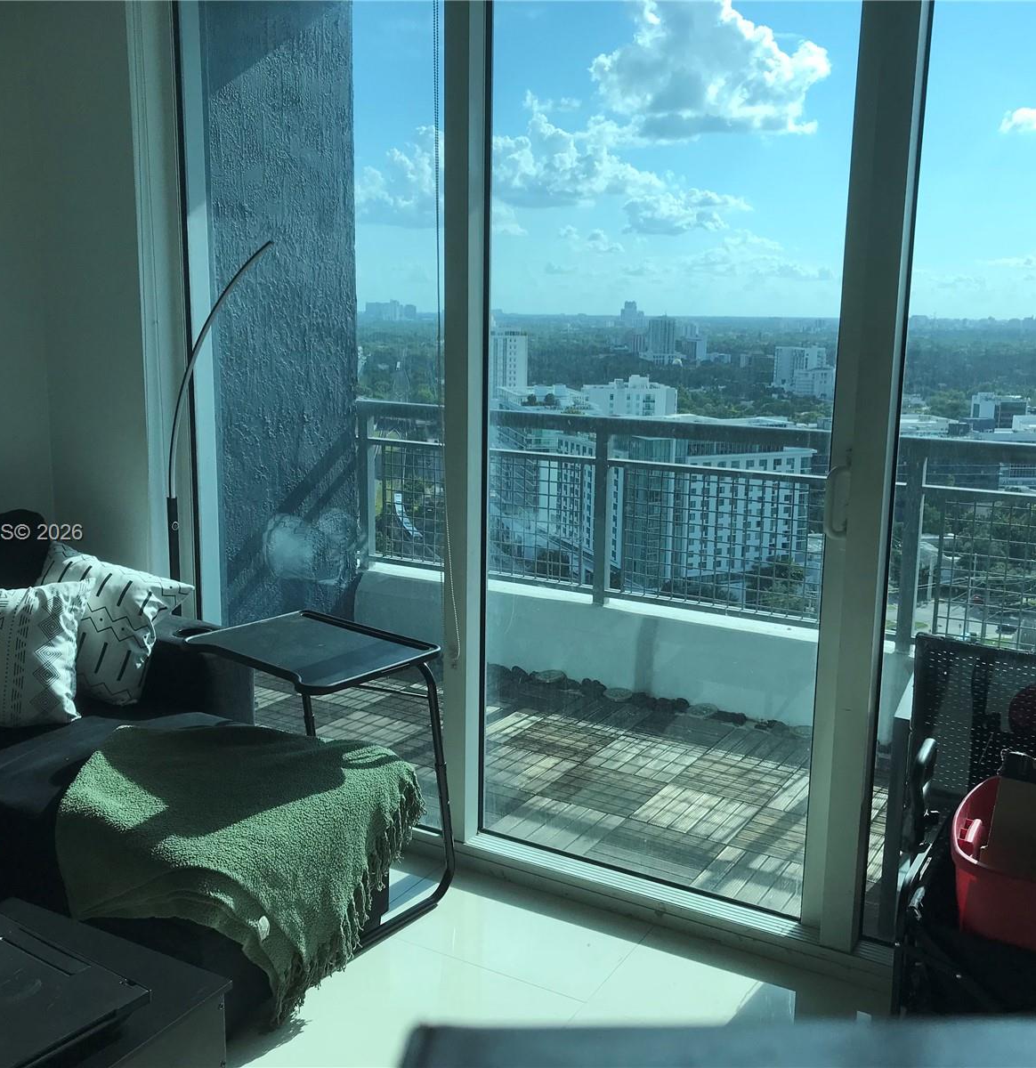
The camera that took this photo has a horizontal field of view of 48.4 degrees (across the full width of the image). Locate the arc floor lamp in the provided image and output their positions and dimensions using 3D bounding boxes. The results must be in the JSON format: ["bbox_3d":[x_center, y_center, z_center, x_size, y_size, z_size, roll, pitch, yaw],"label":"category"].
[{"bbox_3d":[-0.815,0.047,3.053,0.520,1.600,0.230,7,13,32],"label":"arc floor lamp"}]

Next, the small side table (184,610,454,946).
[{"bbox_3d":[-0.478,0.582,2.799,0.510,0.650,0.420,10,14,40],"label":"small side table"}]

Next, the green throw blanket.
[{"bbox_3d":[-0.642,0.693,2.511,0.710,0.410,0.580,7,13,30],"label":"green throw blanket"}]

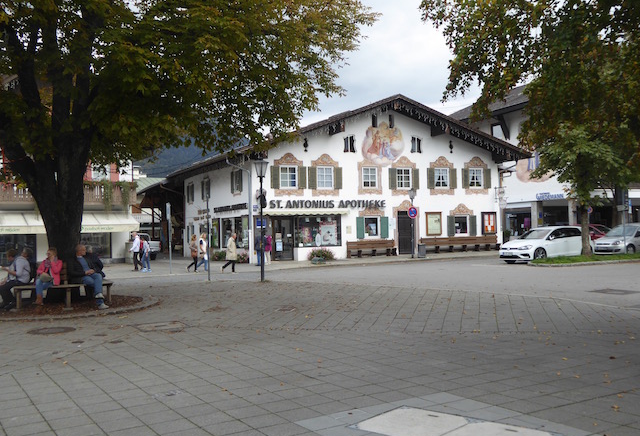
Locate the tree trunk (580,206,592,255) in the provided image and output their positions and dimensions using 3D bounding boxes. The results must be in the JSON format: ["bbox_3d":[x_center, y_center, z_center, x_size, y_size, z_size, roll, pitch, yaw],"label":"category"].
[{"bbox_3d":[10.610,0.438,26.500,0.420,2.150,0.420,-1,-1,0],"label":"tree trunk"}]

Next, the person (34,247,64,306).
[{"bbox_3d":[-6.024,1.310,14.850,0.520,1.300,0.700,-2,-1,19],"label":"person"}]

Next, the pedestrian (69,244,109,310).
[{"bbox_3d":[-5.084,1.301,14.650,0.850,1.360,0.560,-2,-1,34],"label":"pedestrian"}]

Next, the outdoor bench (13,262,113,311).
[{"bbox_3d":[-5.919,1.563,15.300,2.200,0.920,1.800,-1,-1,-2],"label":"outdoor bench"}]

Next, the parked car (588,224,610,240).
[{"bbox_3d":[14.500,1.105,34.900,1.780,1.500,4.150,0,-2,-37],"label":"parked car"}]

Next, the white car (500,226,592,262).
[{"bbox_3d":[9.350,1.080,27.500,4.260,1.460,1.800,-1,-1,-28],"label":"white car"}]

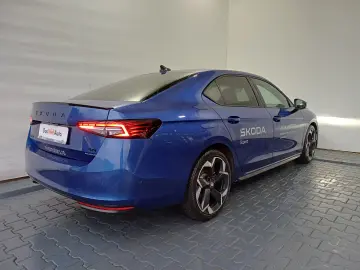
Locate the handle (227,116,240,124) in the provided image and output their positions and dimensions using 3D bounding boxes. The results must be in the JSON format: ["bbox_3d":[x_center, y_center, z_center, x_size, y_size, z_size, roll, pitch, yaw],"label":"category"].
[{"bbox_3d":[0.520,-0.141,2.484,0.050,0.060,0.215,8,11,42],"label":"handle"}]

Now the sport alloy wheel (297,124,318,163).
[{"bbox_3d":[2.156,0.159,4.506,0.235,0.668,0.668,8,11,42],"label":"sport alloy wheel"}]

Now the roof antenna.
[{"bbox_3d":[-0.167,-0.750,2.993,0.065,0.078,0.160,8,11,42],"label":"roof antenna"}]

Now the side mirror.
[{"bbox_3d":[1.657,-0.432,3.623,0.190,0.135,0.140,8,11,42],"label":"side mirror"}]

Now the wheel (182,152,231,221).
[{"bbox_3d":[0.232,0.449,2.437,0.235,0.668,0.668,8,11,42],"label":"wheel"}]

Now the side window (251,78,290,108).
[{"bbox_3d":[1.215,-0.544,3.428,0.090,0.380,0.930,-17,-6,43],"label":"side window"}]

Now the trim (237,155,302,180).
[{"bbox_3d":[1.262,0.384,3.405,0.050,0.080,1.900,8,11,42],"label":"trim"}]

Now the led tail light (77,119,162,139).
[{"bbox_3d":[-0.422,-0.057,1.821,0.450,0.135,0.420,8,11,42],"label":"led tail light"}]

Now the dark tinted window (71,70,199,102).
[{"bbox_3d":[-0.535,-0.511,2.623,1.320,0.100,0.820,8,30,42],"label":"dark tinted window"}]

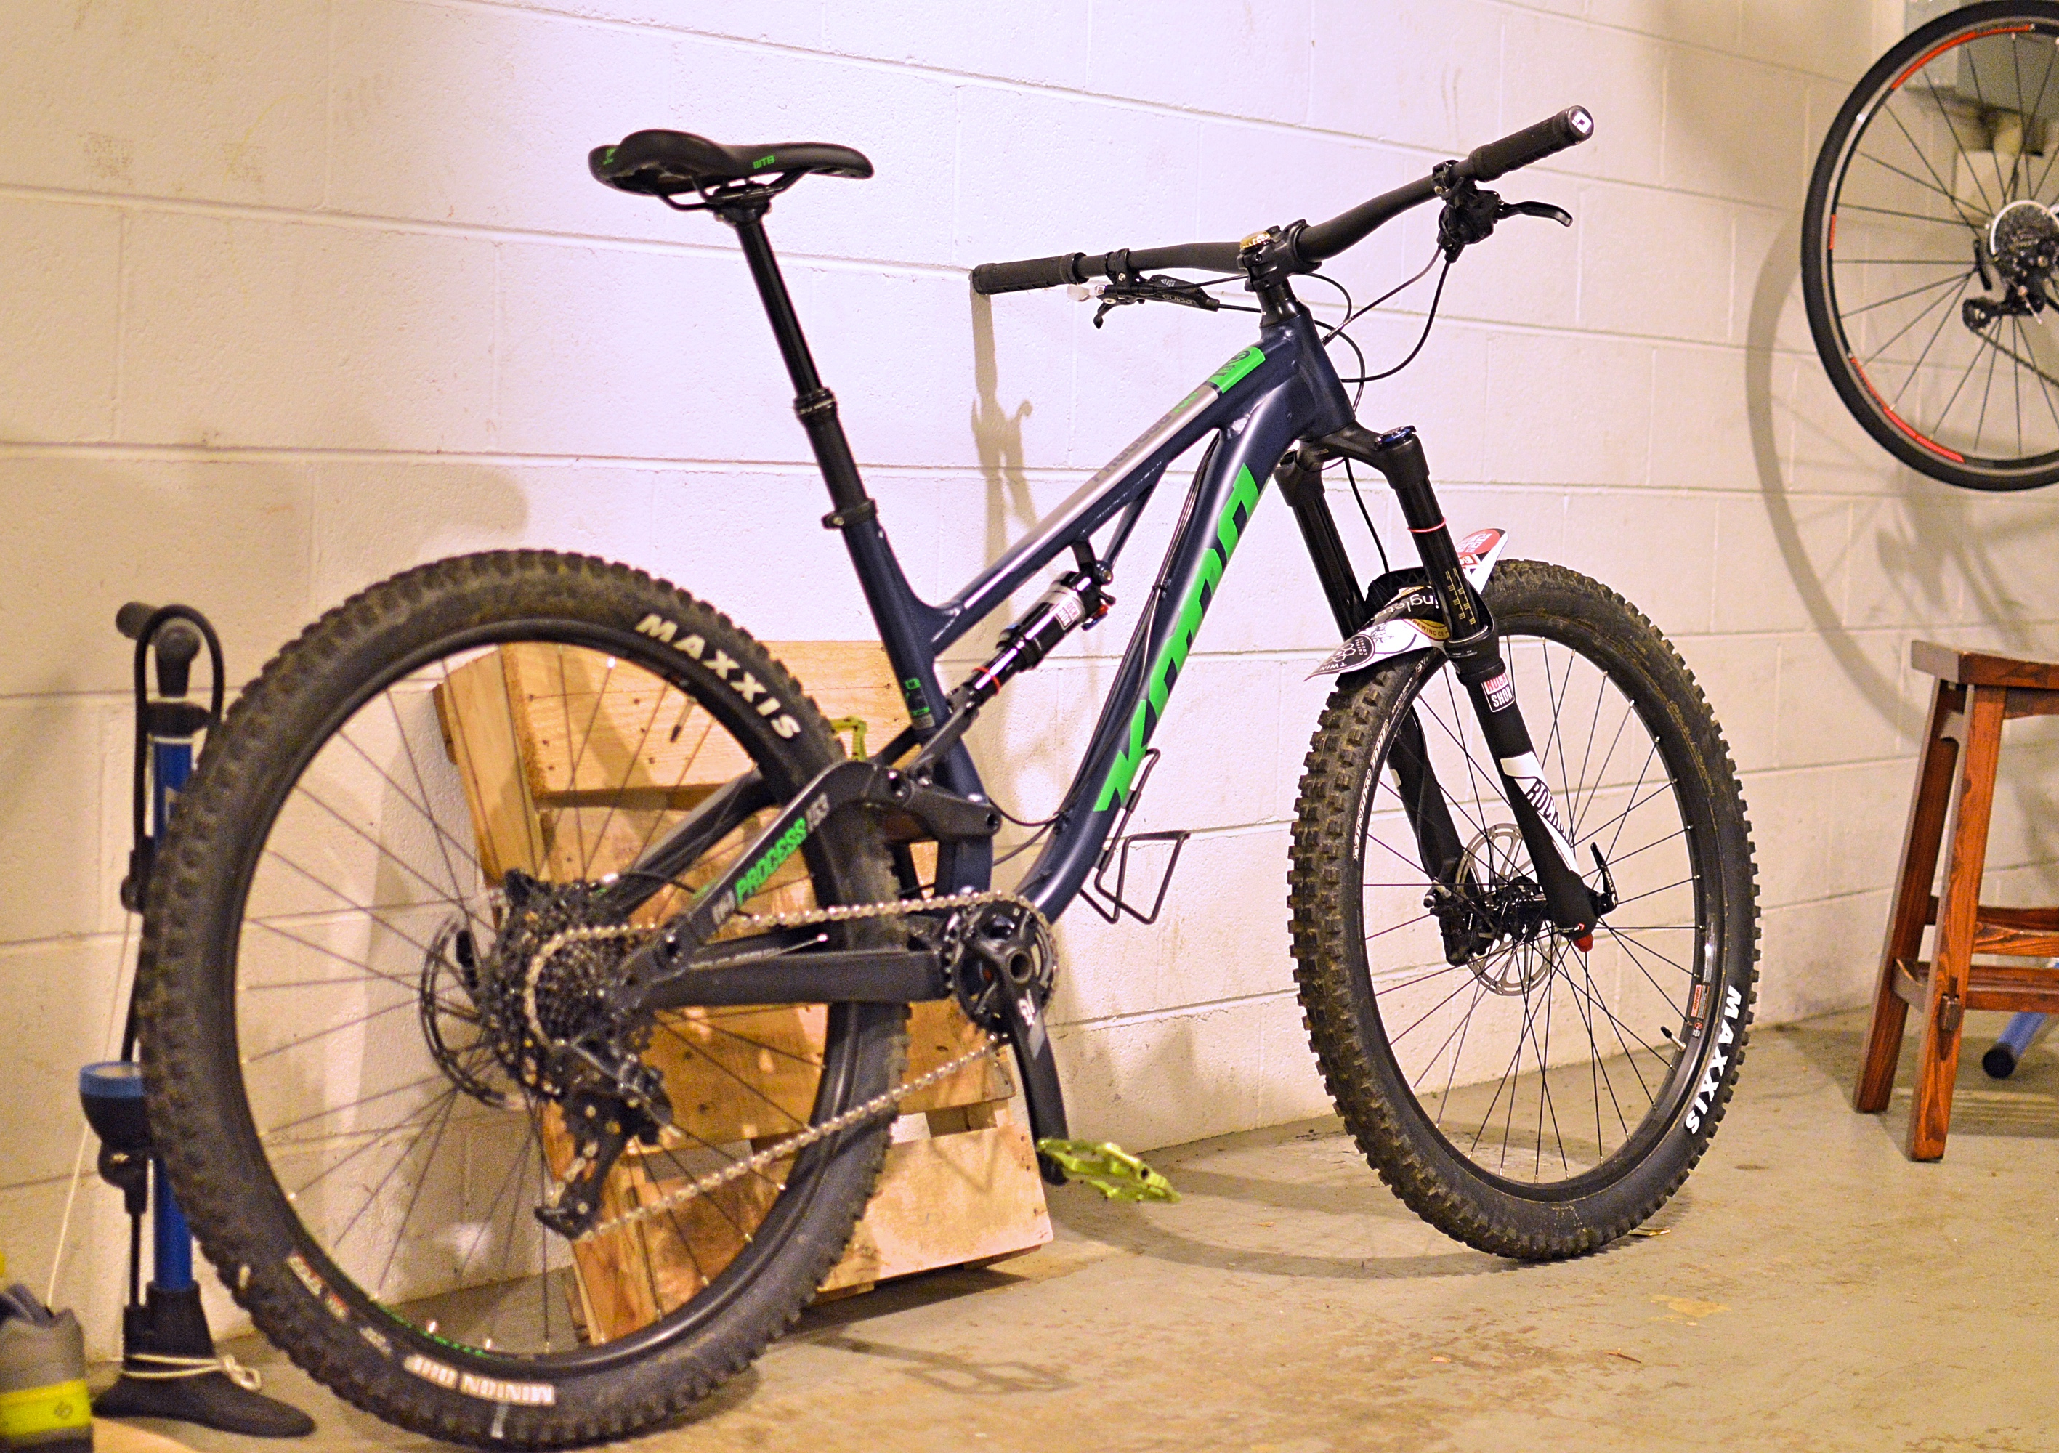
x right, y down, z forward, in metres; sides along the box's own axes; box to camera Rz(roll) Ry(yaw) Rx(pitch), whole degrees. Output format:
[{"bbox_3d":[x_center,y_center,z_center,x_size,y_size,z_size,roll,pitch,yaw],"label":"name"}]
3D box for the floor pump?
[{"bbox_3d":[-0.678,0.224,2.525,0.200,0.645,0.190,3,5,9],"label":"floor pump"}]

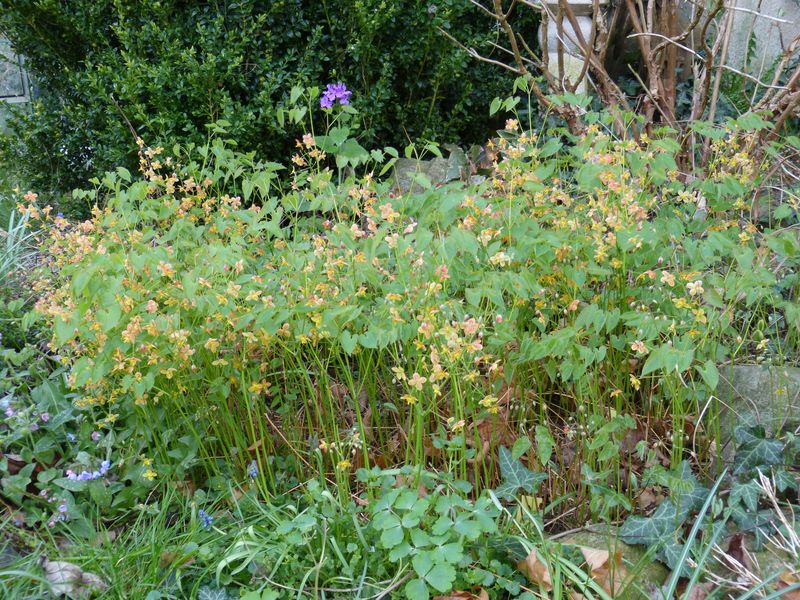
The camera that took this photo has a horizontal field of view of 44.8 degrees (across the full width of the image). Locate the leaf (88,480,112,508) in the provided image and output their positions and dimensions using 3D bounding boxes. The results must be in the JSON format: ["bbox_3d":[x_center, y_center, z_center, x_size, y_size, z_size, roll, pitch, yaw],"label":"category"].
[{"bbox_3d":[-0.392,0.255,1.270,0.030,0.036,0.013,-1,4,-17],"label":"leaf"}]

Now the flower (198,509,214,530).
[{"bbox_3d":[-0.255,0.289,1.280,0.016,0.028,0.016,-28,17,-16],"label":"flower"}]

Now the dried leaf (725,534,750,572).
[{"bbox_3d":[0.398,0.295,1.140,0.027,0.044,0.018,-7,7,17],"label":"dried leaf"}]

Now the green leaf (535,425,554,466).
[{"bbox_3d":[0.198,0.199,1.330,0.025,0.056,0.012,-5,18,8],"label":"green leaf"}]

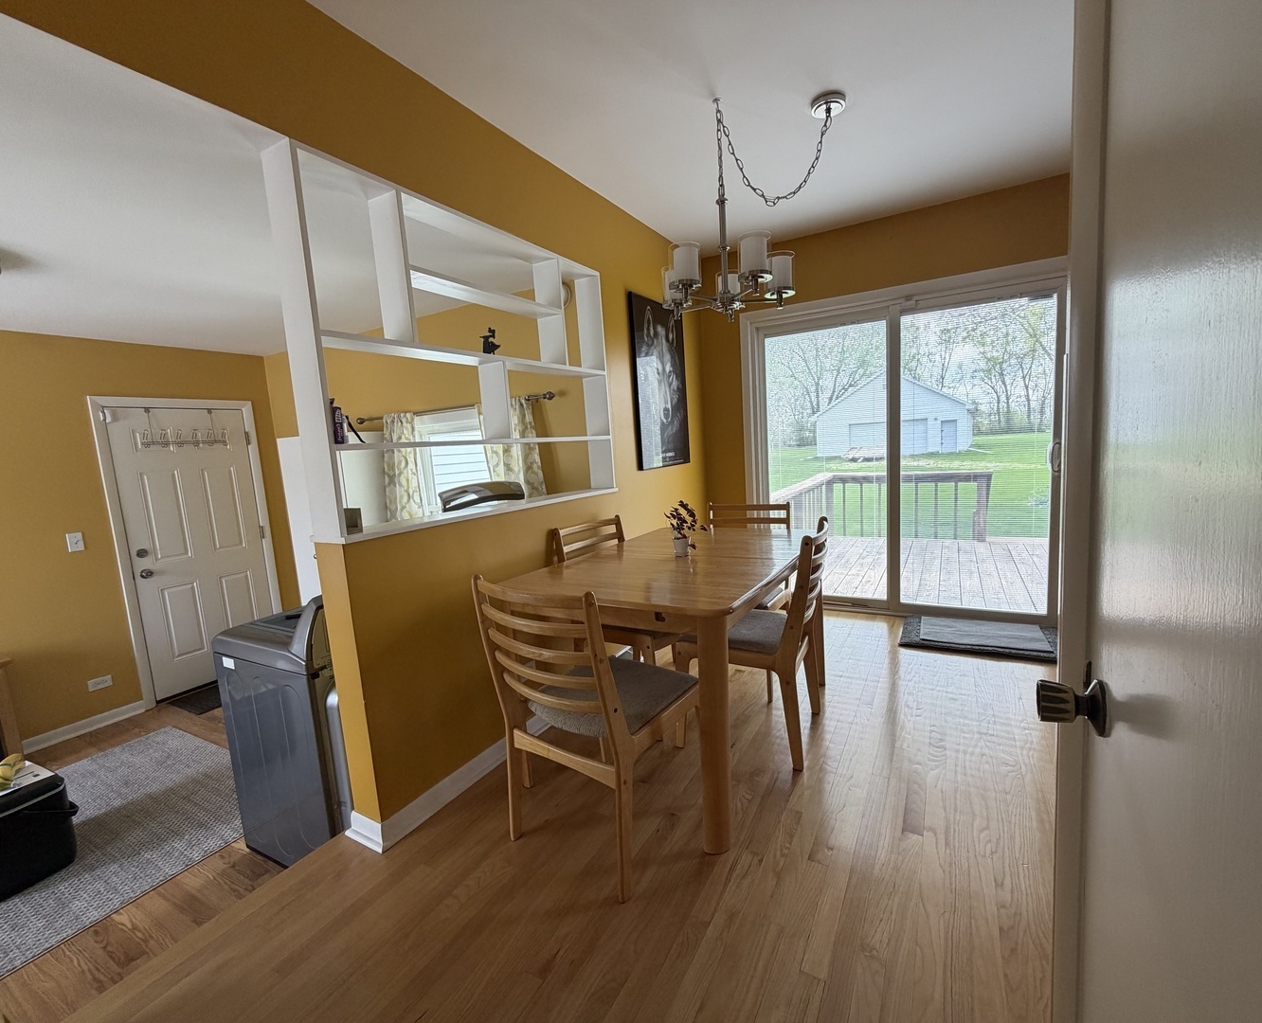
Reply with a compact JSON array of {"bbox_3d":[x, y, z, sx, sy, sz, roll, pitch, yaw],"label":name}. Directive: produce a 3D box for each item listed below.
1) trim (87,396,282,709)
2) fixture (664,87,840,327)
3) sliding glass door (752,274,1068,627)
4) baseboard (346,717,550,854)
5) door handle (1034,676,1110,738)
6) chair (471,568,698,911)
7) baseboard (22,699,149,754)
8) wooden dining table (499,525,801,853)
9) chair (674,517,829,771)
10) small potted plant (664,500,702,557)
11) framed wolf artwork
[{"bbox_3d":[-3.122,0.249,4.015,0.060,2.090,0.951,1,8,30],"label":"trim"},{"bbox_3d":[0.415,-1.184,2.123,0.690,0.785,0.580,0,8,30],"label":"fixture"},{"bbox_3d":[1.663,-0.310,3.469,1.780,1.990,0.100,1,8,30],"label":"sliding glass door"},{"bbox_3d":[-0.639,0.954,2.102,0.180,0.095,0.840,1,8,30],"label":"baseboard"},{"bbox_3d":[0.502,0.220,0.632,0.063,0.066,0.066,0,8,30],"label":"door handle"},{"bbox_3d":[-0.136,0.581,1.740,0.500,0.860,0.520,1,8,32],"label":"chair"},{"bbox_3d":[-3.408,1.346,3.467,0.016,0.078,0.570,0,8,30],"label":"baseboard"},{"bbox_3d":[0.252,0.547,2.330,0.892,0.737,1.370,1,8,32],"label":"wooden dining table"},{"bbox_3d":[0.528,0.488,2.273,0.560,0.883,0.485,0,8,26],"label":"chair"},{"bbox_3d":[0.212,0.070,2.301,0.160,0.220,0.160,-3,7,0],"label":"small potted plant"},{"bbox_3d":[0.188,-0.751,3.317,0.030,0.955,0.650,1,8,30],"label":"framed wolf artwork"}]

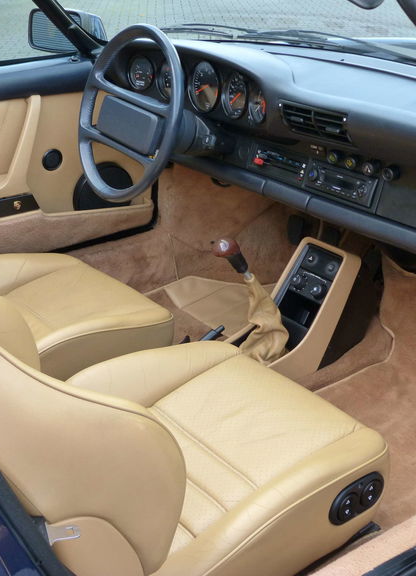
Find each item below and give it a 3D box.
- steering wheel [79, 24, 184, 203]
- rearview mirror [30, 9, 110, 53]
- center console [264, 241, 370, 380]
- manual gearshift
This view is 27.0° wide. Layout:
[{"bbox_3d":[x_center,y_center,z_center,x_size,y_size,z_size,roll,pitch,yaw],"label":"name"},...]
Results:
[{"bbox_3d":[-0.152,-0.380,1.904,0.090,0.382,0.382,2,17,-40],"label":"steering wheel"},{"bbox_3d":[-0.369,-0.682,2.284,0.195,0.118,0.120,15,27,32],"label":"rearview mirror"},{"bbox_3d":[0.186,0.060,1.885,0.340,0.290,0.180,-16,28,-34],"label":"center console"},{"bbox_3d":[0.088,0.018,1.786,0.130,0.335,0.110,-34,37,-24],"label":"manual gearshift"}]

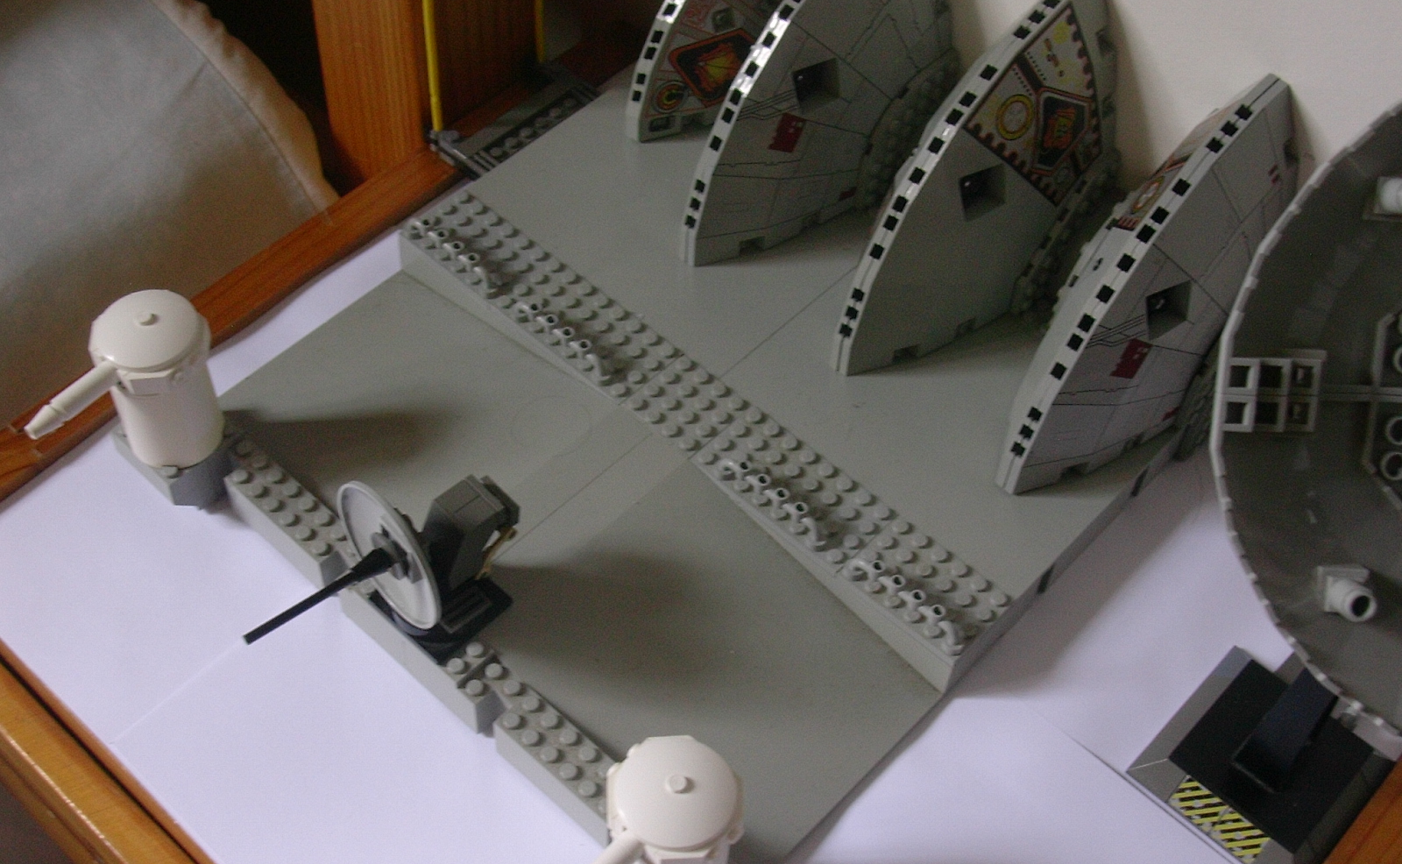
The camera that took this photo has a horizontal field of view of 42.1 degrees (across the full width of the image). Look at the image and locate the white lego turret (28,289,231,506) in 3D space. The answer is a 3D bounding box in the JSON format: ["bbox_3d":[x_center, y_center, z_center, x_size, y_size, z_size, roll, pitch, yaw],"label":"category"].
[{"bbox_3d":[-0.181,-0.003,0.584,0.038,0.080,0.063,38,61,23],"label":"white lego turret"}]

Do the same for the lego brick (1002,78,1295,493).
[{"bbox_3d":[0.141,-0.046,0.587,0.047,0.112,0.112,38,60,23],"label":"lego brick"}]

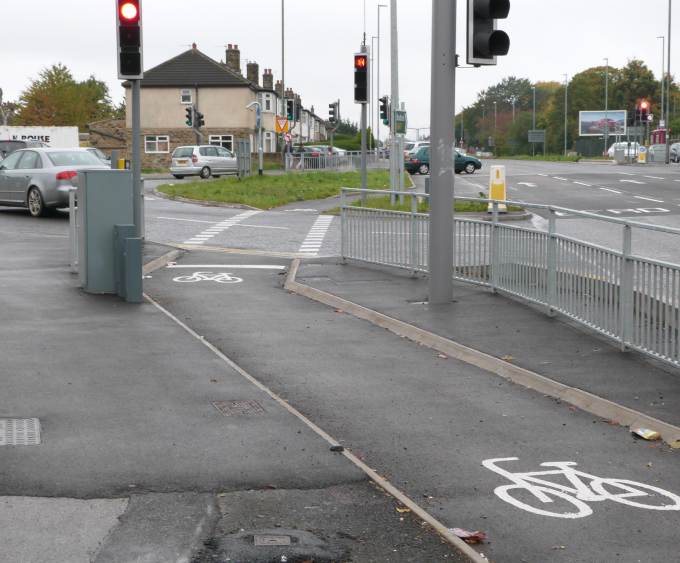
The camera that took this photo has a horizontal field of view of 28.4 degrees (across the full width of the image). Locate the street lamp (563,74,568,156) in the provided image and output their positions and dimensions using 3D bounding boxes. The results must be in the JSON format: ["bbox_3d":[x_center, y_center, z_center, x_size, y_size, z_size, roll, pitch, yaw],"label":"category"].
[{"bbox_3d":[30.011,-21.957,178.684,0.700,10.890,0.200,0,6,-3],"label":"street lamp"}]

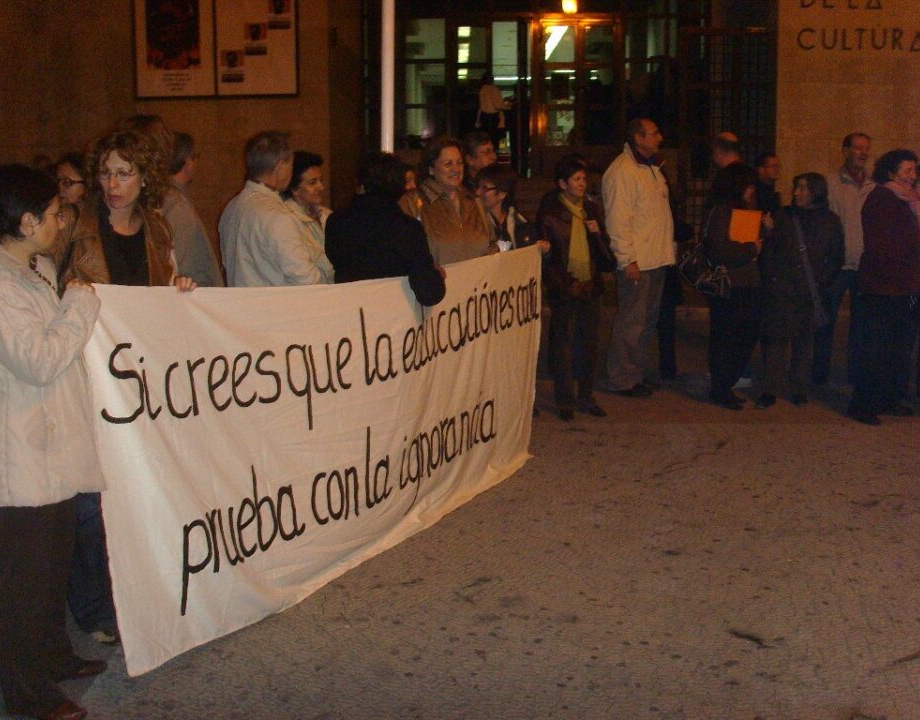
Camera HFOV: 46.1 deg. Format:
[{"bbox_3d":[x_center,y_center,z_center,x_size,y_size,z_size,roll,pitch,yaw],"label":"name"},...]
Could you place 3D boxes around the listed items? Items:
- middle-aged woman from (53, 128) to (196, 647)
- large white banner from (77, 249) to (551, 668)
[{"bbox_3d":[-1.064,0.115,3.567,0.500,1.684,0.360,-4,11,-25],"label":"middle-aged woman"},{"bbox_3d":[-0.316,0.168,4.511,0.180,1.202,3.060,5,11,28],"label":"large white banner"}]

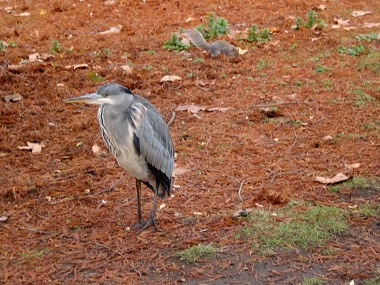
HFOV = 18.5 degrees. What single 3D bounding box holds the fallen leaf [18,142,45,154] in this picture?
[{"bbox_3d":[-0.745,0.026,5.467,0.122,0.020,0.124,0,15,0],"label":"fallen leaf"}]

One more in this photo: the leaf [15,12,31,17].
[{"bbox_3d":[-1.359,-1.038,9.439,0.130,0.020,0.084,0,15,0],"label":"leaf"}]

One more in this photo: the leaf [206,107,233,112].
[{"bbox_3d":[0.163,-0.173,6.211,0.149,0.020,0.075,0,15,0],"label":"leaf"}]

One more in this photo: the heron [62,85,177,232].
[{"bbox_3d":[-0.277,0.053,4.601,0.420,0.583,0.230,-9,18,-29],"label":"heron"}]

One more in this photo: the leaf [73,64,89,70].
[{"bbox_3d":[-0.711,-0.486,7.559,0.105,0.030,0.075,0,16,0],"label":"leaf"}]

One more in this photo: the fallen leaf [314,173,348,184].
[{"bbox_3d":[0.603,0.154,4.962,0.145,0.035,0.072,0,15,0],"label":"fallen leaf"}]

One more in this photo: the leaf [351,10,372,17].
[{"bbox_3d":[1.422,-1.070,9.653,0.180,0.030,0.140,0,16,0],"label":"leaf"}]

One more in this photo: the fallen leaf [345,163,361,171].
[{"bbox_3d":[0.759,0.112,5.437,0.075,0.020,0.065,0,16,0],"label":"fallen leaf"}]

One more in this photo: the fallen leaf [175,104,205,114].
[{"bbox_3d":[0.000,-0.176,6.212,0.165,0.025,0.126,0,15,0],"label":"fallen leaf"}]

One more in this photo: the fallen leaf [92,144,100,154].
[{"bbox_3d":[-0.457,0.034,5.688,0.042,0.035,0.050,0,16,0],"label":"fallen leaf"}]

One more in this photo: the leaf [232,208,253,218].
[{"bbox_3d":[0.204,0.276,4.524,0.078,0.025,0.048,0,15,0],"label":"leaf"}]

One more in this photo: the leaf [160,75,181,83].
[{"bbox_3d":[-0.117,-0.396,7.218,0.130,0.040,0.085,0,16,0],"label":"leaf"}]

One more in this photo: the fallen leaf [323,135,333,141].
[{"bbox_3d":[0.700,-0.024,5.921,0.048,0.022,0.045,0,16,0],"label":"fallen leaf"}]

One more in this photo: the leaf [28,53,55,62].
[{"bbox_3d":[-0.971,-0.556,7.609,0.170,0.035,0.166,0,15,0],"label":"leaf"}]

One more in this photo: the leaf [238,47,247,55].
[{"bbox_3d":[0.348,-0.621,7.852,0.080,0.035,0.070,0,15,0],"label":"leaf"}]

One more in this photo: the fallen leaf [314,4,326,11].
[{"bbox_3d":[1.115,-1.153,9.942,0.100,0.035,0.090,0,16,0],"label":"fallen leaf"}]

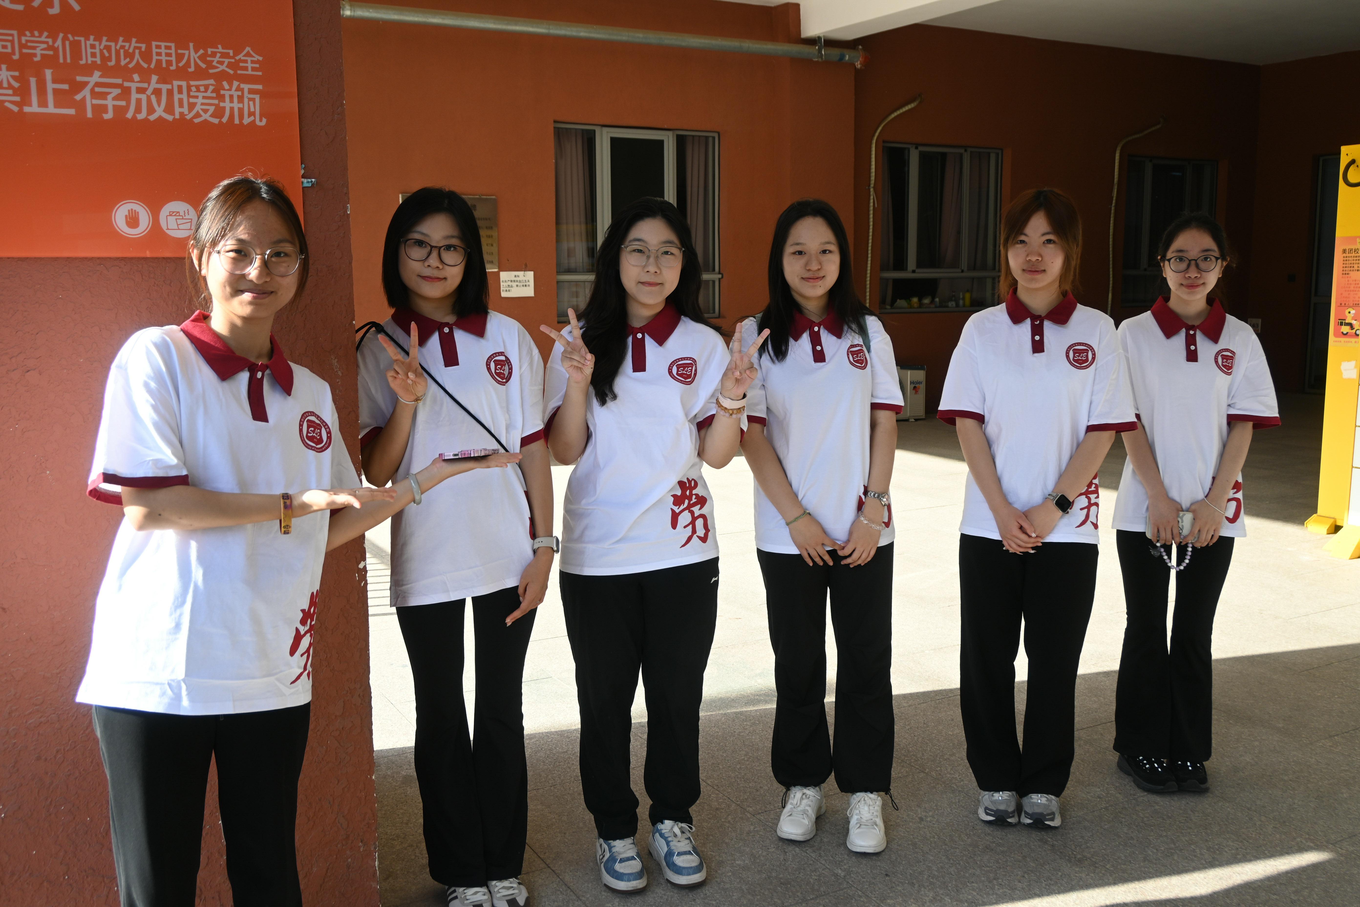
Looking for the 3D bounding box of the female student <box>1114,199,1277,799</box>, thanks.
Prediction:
[{"bbox_3d":[1.442,0.145,3.456,0.466,1.629,0.290,1,9,12],"label":"female student"}]

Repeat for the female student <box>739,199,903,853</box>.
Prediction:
[{"bbox_3d":[0.367,0.186,3.152,0.435,1.661,0.300,-1,9,-6],"label":"female student"}]

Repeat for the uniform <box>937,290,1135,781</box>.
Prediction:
[{"bbox_3d":[0.942,0.259,3.261,0.506,1.373,0.270,2,9,17],"label":"uniform"}]

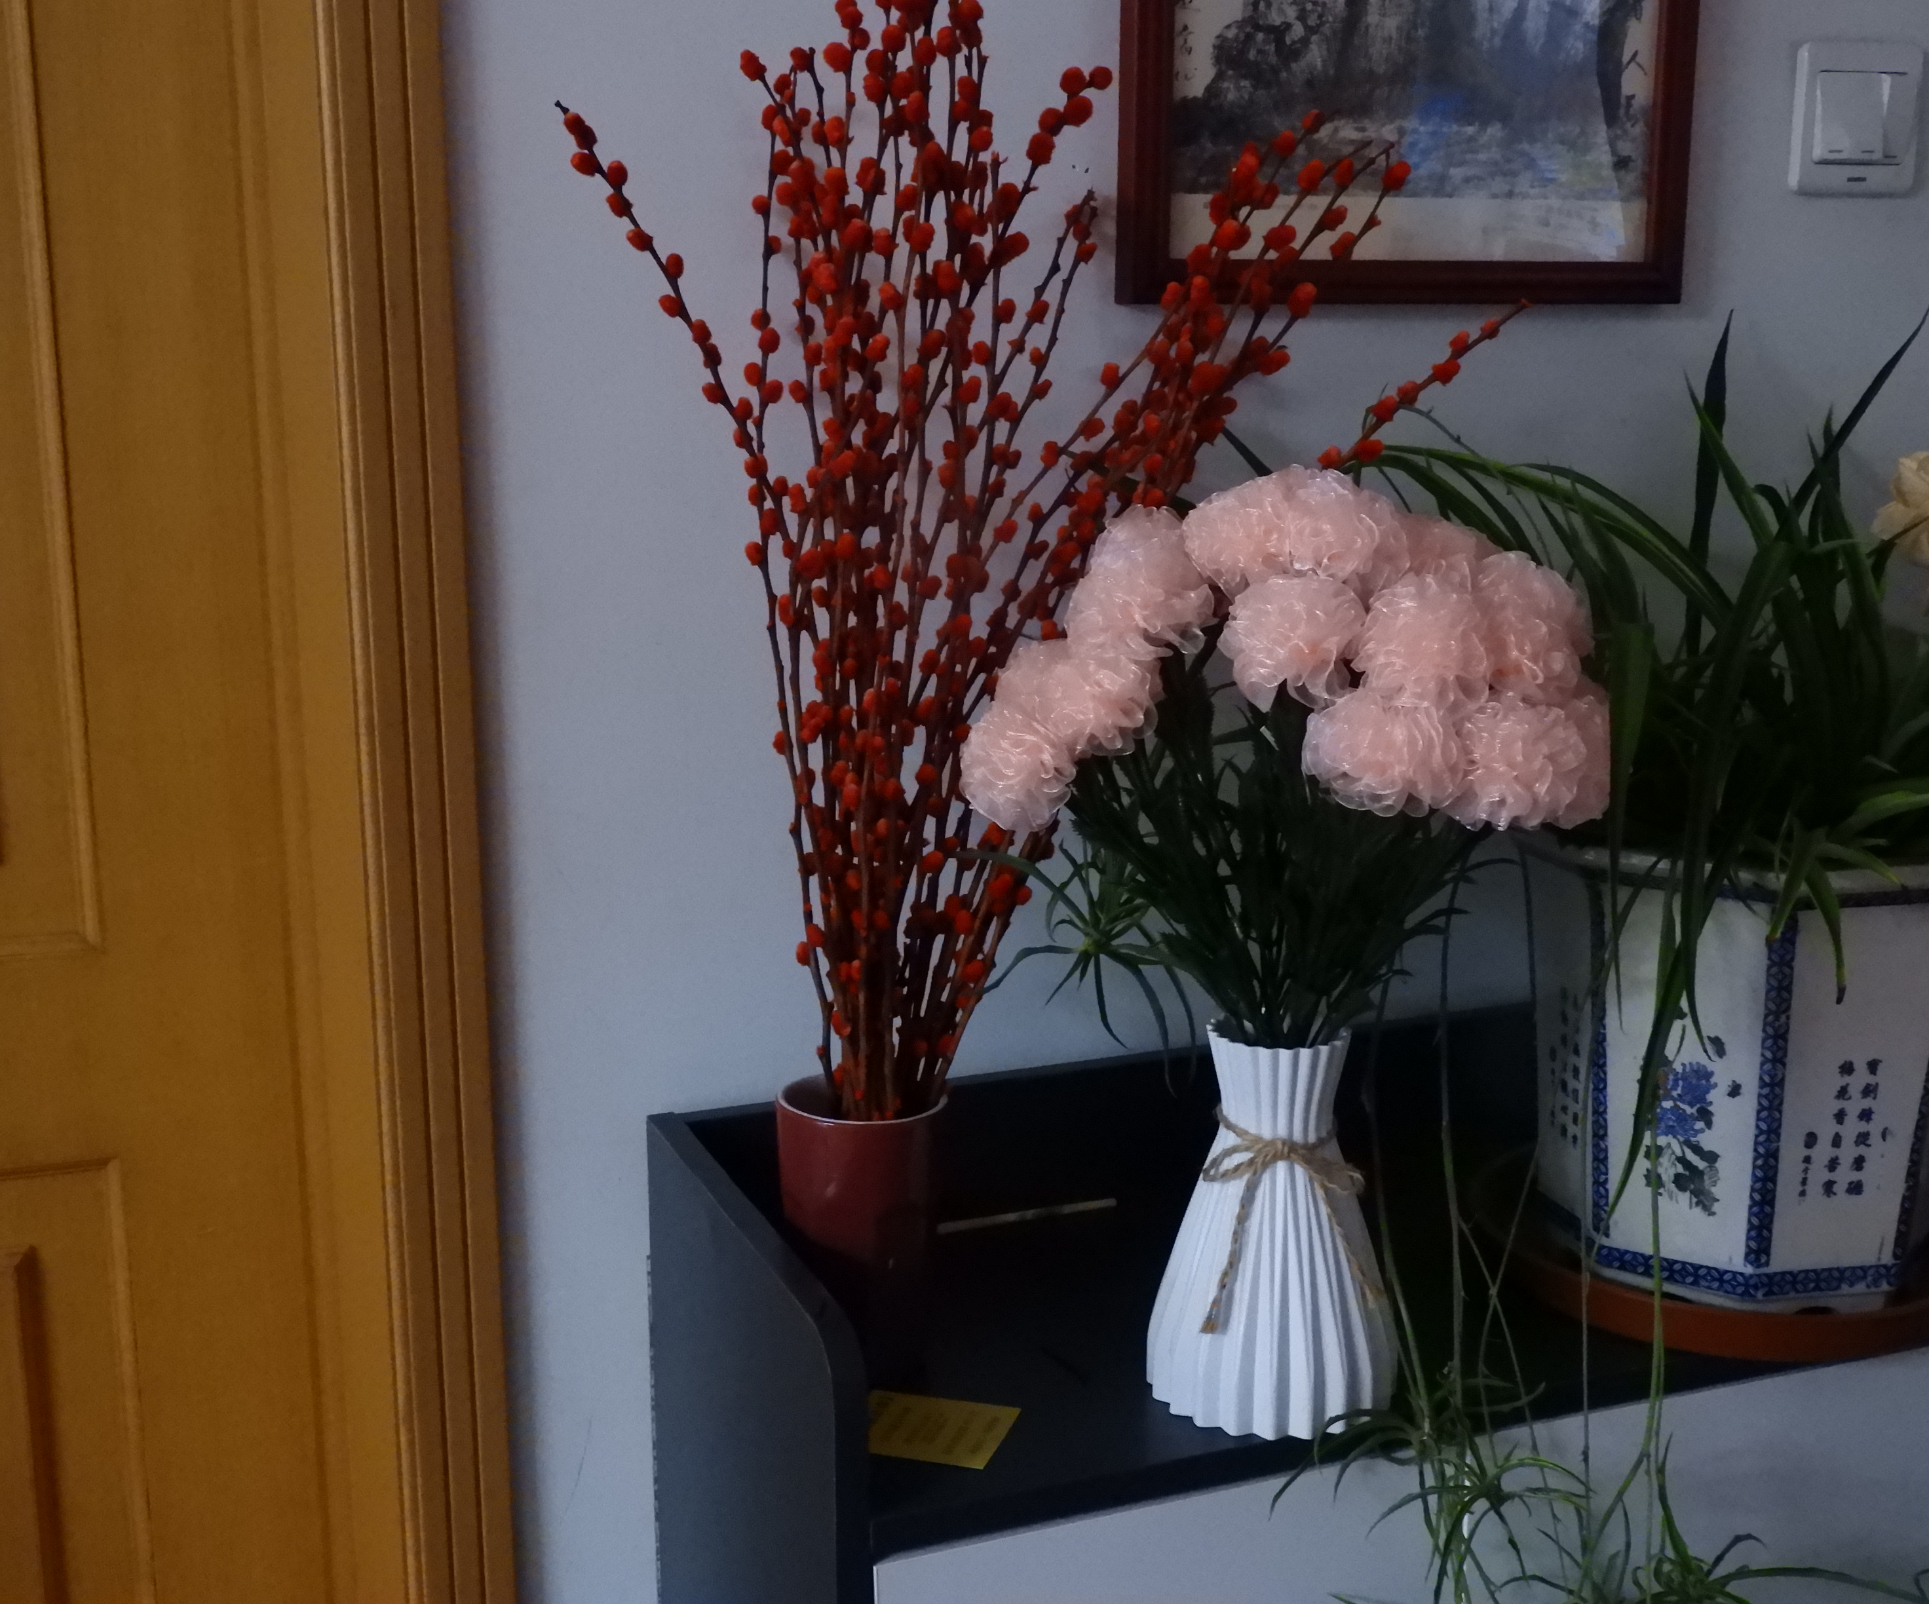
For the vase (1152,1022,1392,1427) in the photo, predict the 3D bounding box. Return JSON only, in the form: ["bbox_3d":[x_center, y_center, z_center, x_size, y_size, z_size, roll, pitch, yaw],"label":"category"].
[{"bbox_3d":[0.141,0.187,1.123,0.112,0.168,0.112,-1,10,0],"label":"vase"}]

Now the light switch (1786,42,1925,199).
[{"bbox_3d":[0.509,-0.390,1.409,0.086,0.086,0.011,-5,11,-22],"label":"light switch"}]

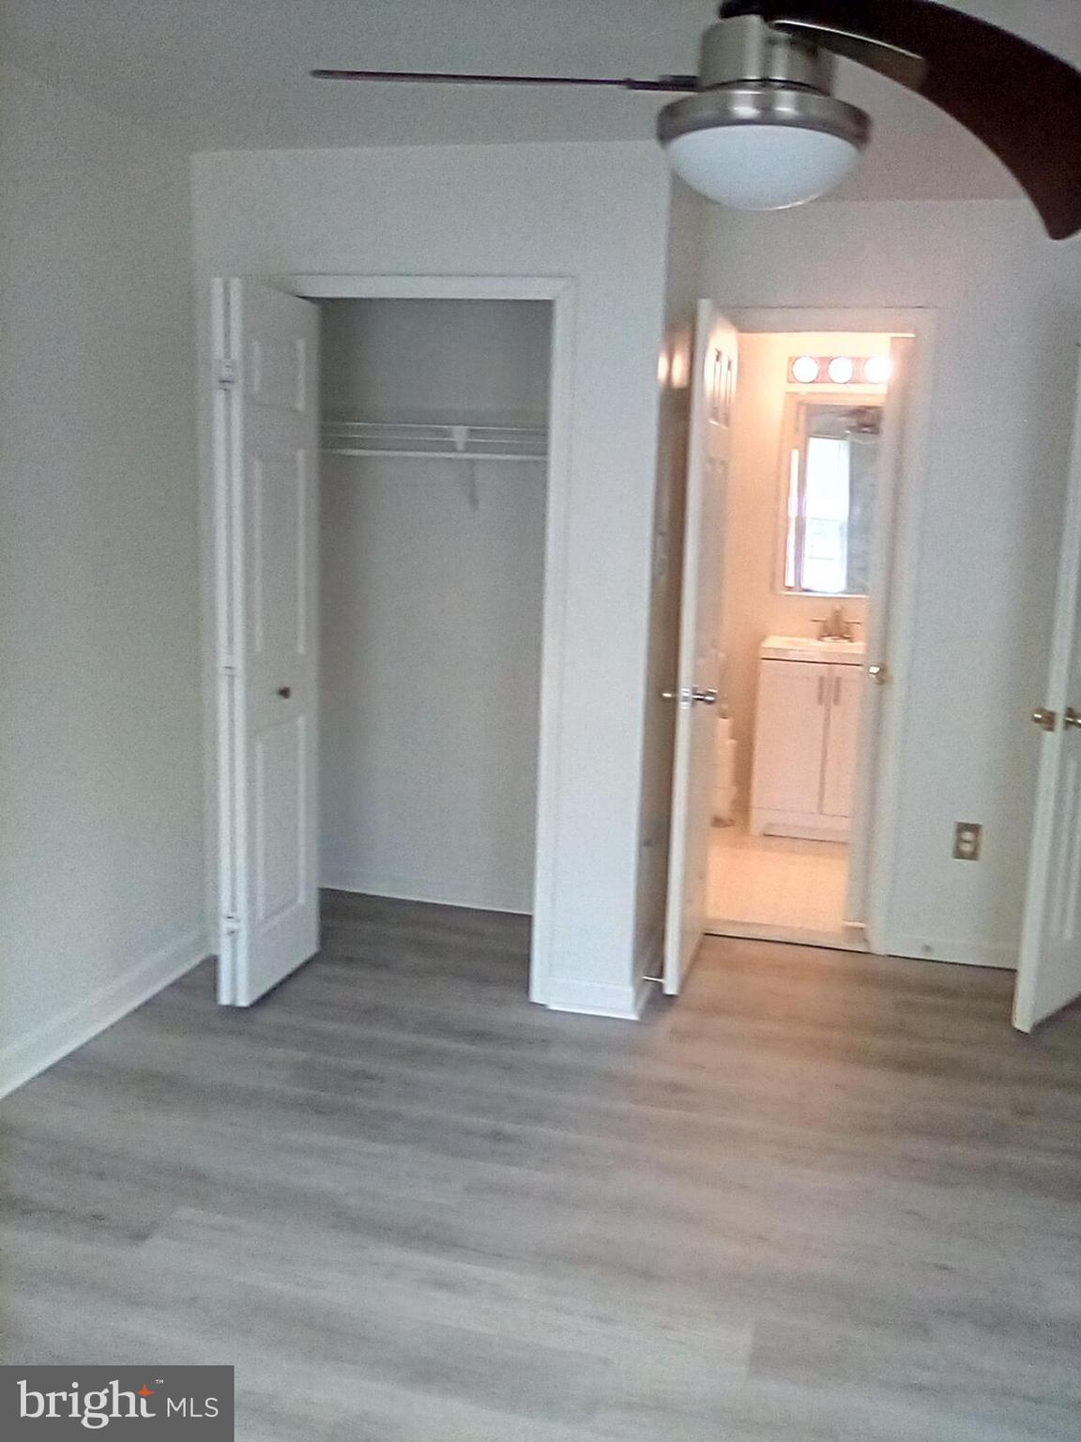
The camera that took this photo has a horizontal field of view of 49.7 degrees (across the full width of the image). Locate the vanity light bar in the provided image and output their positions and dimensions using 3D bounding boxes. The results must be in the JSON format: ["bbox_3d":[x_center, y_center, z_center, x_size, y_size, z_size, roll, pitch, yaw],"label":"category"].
[{"bbox_3d":[1.388,-1.623,5.393,0.475,0.122,0.130,4,9,11],"label":"vanity light bar"}]

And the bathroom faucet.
[{"bbox_3d":[1.393,-0.459,5.496,0.215,0.155,0.130,4,9,11],"label":"bathroom faucet"}]

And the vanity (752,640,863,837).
[{"bbox_3d":[1.329,0.106,5.487,0.620,0.816,0.450,4,9,11],"label":"vanity"}]

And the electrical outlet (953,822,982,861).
[{"bbox_3d":[1.419,0.400,3.873,0.077,0.120,0.012,4,9,11],"label":"electrical outlet"}]

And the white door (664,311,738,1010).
[{"bbox_3d":[0.508,-0.209,3.664,0.042,2.030,0.572,4,9,16],"label":"white door"}]

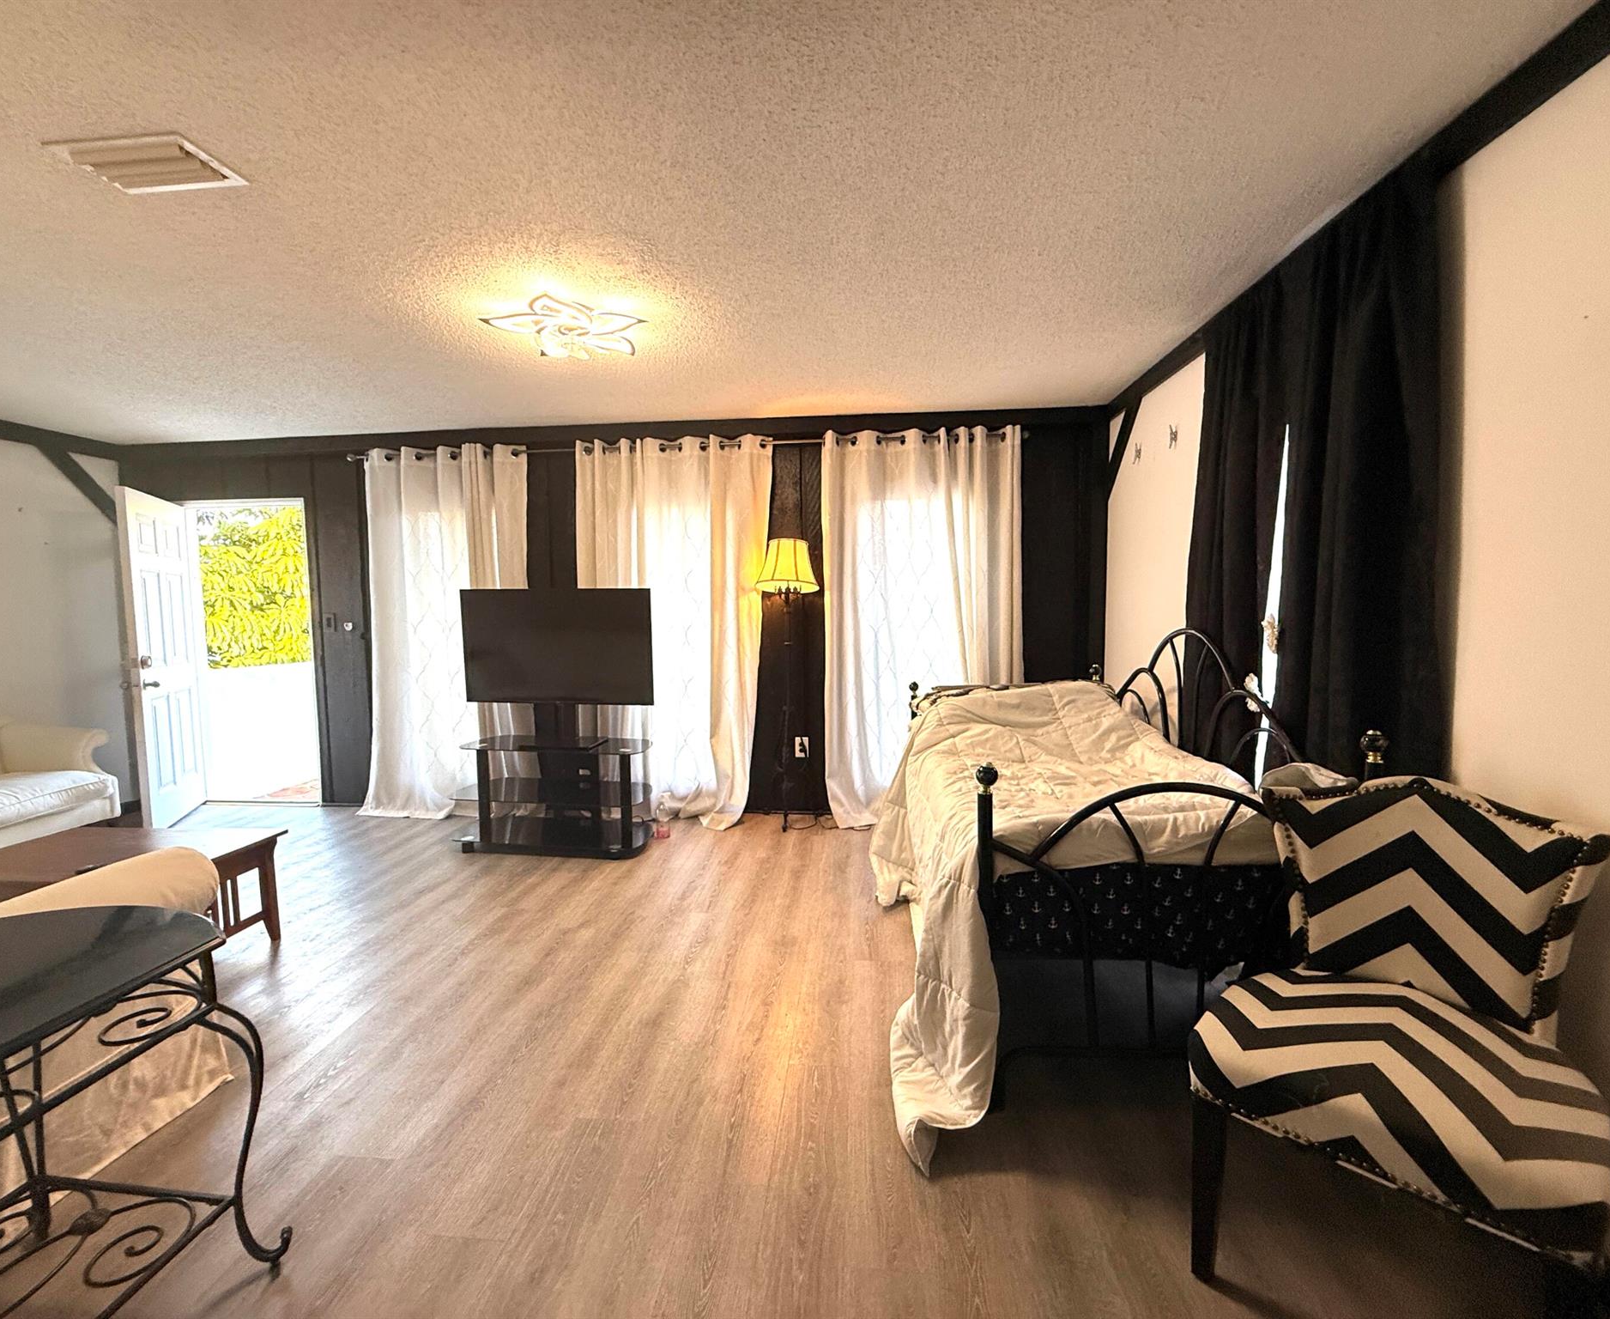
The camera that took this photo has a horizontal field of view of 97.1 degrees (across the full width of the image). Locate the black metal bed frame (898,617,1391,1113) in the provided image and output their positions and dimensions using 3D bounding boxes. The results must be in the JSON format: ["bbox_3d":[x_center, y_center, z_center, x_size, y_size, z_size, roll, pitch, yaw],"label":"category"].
[{"bbox_3d":[0.983,0.477,2.739,0.970,1.190,2.050,-1,4,4],"label":"black metal bed frame"}]

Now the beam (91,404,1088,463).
[{"bbox_3d":[-1.372,-1.399,4.394,6.300,0.105,0.080,-1,4,5],"label":"beam"}]

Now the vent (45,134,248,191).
[{"bbox_3d":[-1.676,-1.263,1.825,0.357,0.030,0.210,-1,4,5],"label":"vent"}]

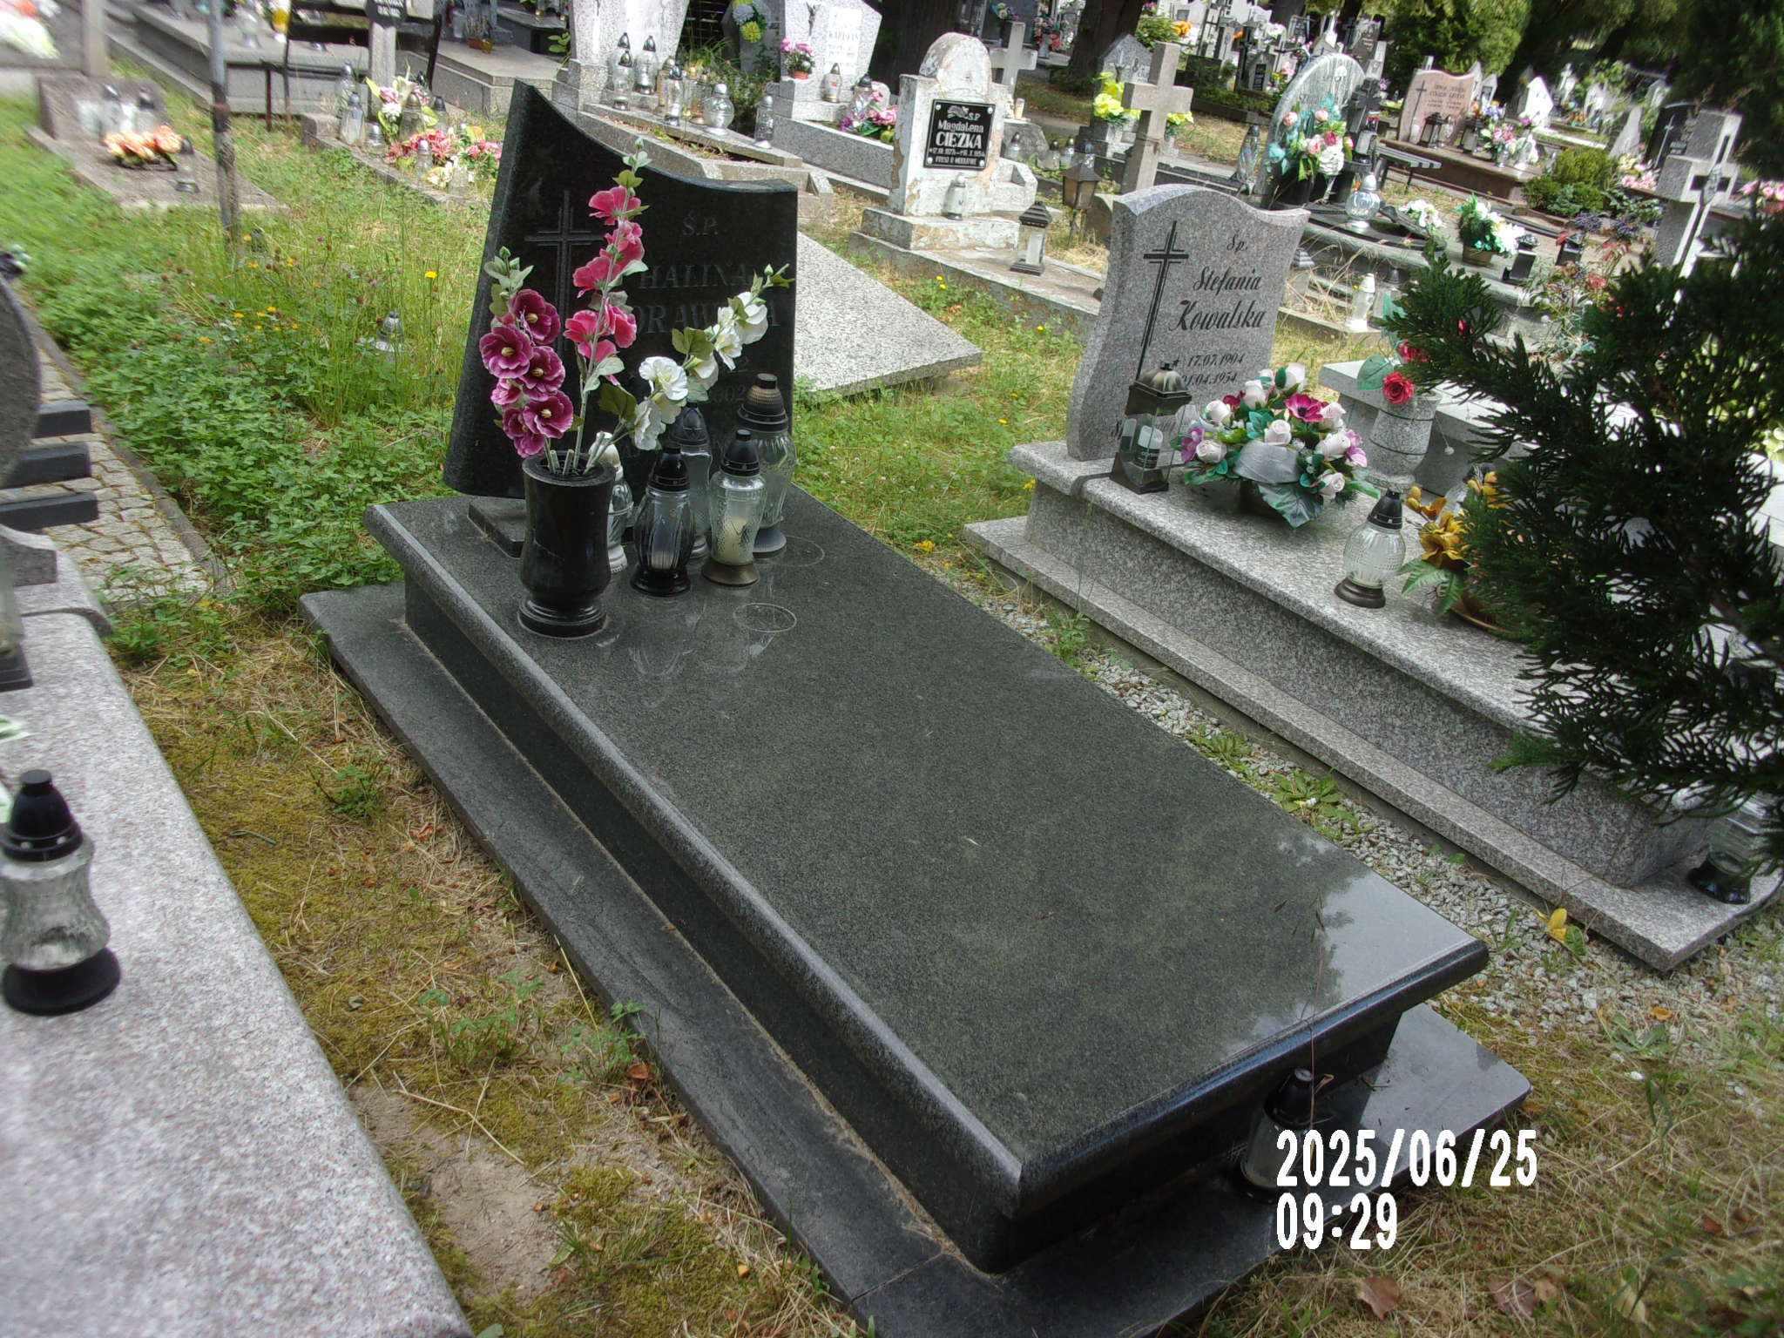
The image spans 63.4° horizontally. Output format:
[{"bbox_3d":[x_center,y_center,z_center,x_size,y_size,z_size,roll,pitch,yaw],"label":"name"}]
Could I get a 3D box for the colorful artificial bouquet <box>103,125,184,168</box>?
[{"bbox_3d":[-3.000,-2.101,5.769,0.290,0.140,0.200,-12,33,-37],"label":"colorful artificial bouquet"}]

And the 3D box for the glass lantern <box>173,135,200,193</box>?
[{"bbox_3d":[-2.754,-1.968,5.636,0.090,0.190,0.090,-11,30,-37],"label":"glass lantern"}]

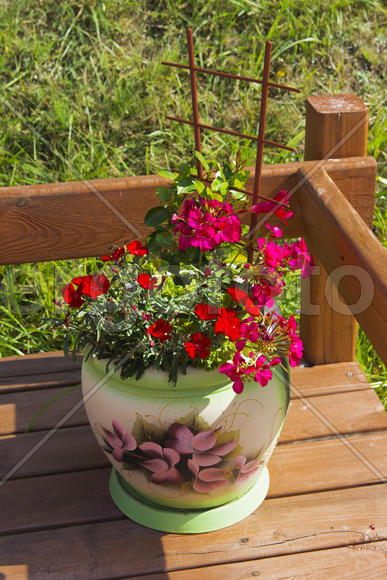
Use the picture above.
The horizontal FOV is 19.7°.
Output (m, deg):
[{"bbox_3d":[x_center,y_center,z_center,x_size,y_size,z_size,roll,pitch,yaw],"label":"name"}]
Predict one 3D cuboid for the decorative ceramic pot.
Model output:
[{"bbox_3d":[-0.009,0.181,1.761,0.316,0.301,0.316,-1,27,1],"label":"decorative ceramic pot"}]

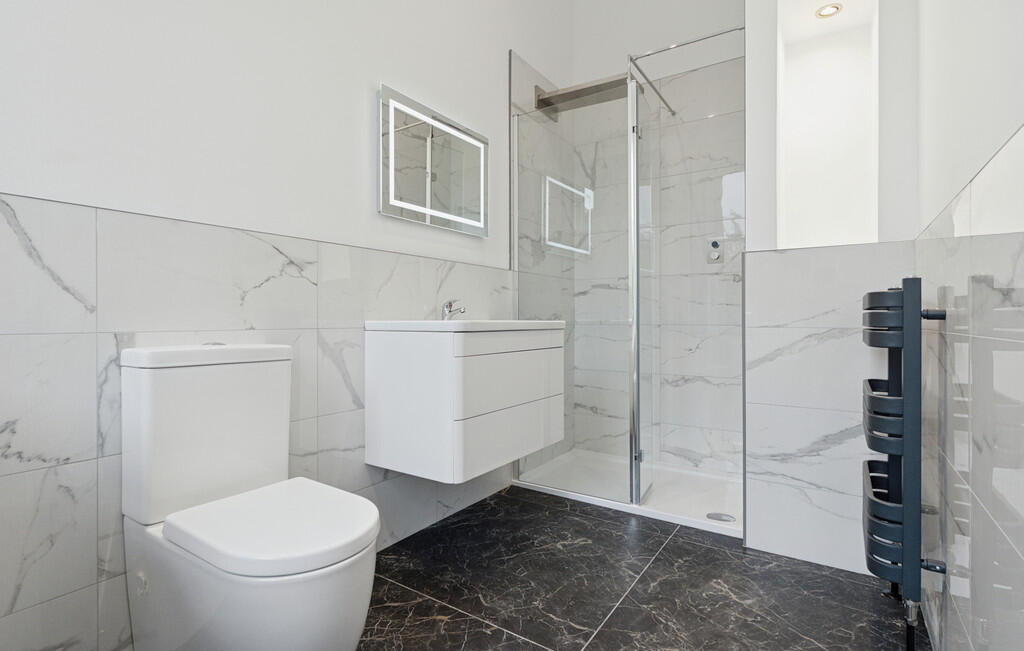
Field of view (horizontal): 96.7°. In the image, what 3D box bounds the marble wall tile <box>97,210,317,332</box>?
[{"bbox_3d":[-0.836,-0.135,1.340,0.012,0.301,0.579,0,1,35],"label":"marble wall tile"}]

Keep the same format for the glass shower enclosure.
[{"bbox_3d":[0.691,-0.182,2.486,1.156,2.116,0.727,0,1,35],"label":"glass shower enclosure"}]

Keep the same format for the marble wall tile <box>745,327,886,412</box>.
[{"bbox_3d":[1.157,0.162,1.696,0.510,0.303,0.012,0,1,35],"label":"marble wall tile"}]

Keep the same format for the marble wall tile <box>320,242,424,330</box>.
[{"bbox_3d":[-0.510,-0.139,1.801,0.012,0.301,0.567,0,1,35],"label":"marble wall tile"}]

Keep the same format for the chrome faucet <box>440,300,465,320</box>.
[{"bbox_3d":[-0.243,-0.059,1.916,0.132,0.093,0.044,0,1,35],"label":"chrome faucet"}]

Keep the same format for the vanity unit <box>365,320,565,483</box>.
[{"bbox_3d":[-0.162,0.244,1.861,0.490,0.525,0.674,0,1,35],"label":"vanity unit"}]

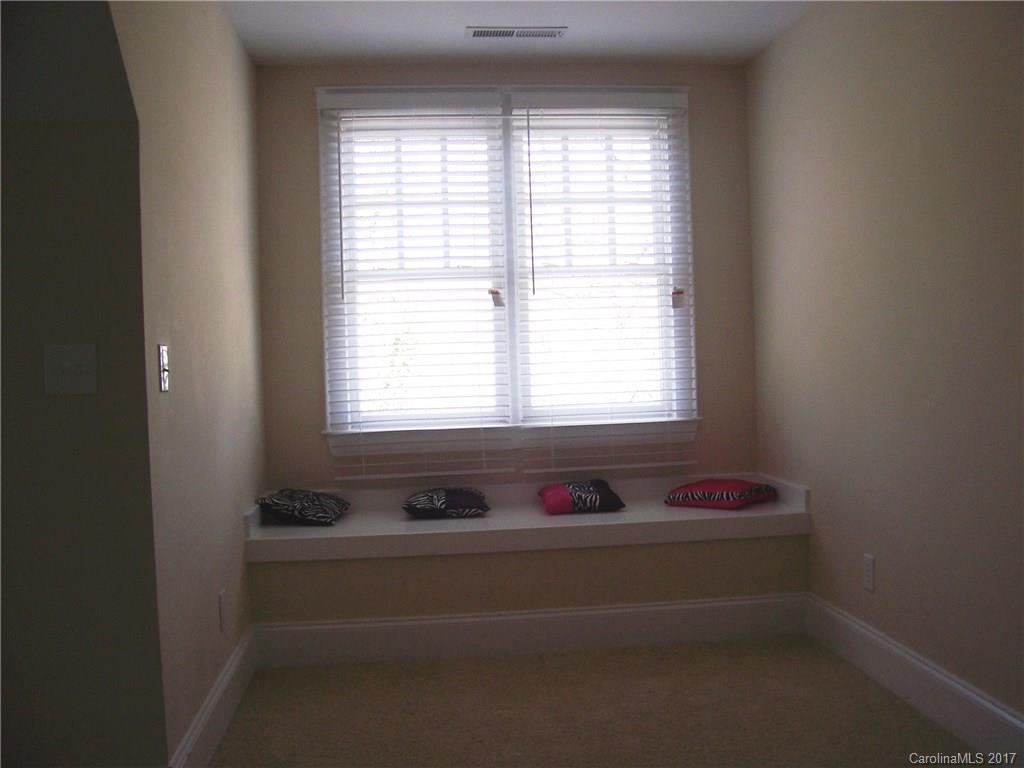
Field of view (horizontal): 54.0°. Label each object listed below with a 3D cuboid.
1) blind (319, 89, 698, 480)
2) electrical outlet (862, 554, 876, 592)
[{"bbox_3d":[0.001,-0.427,4.142,1.519,1.569,0.110,-2,1,-6],"label":"blind"},{"bbox_3d":[1.150,0.609,3.235,0.012,0.116,0.072,-2,1,-6],"label":"electrical outlet"}]

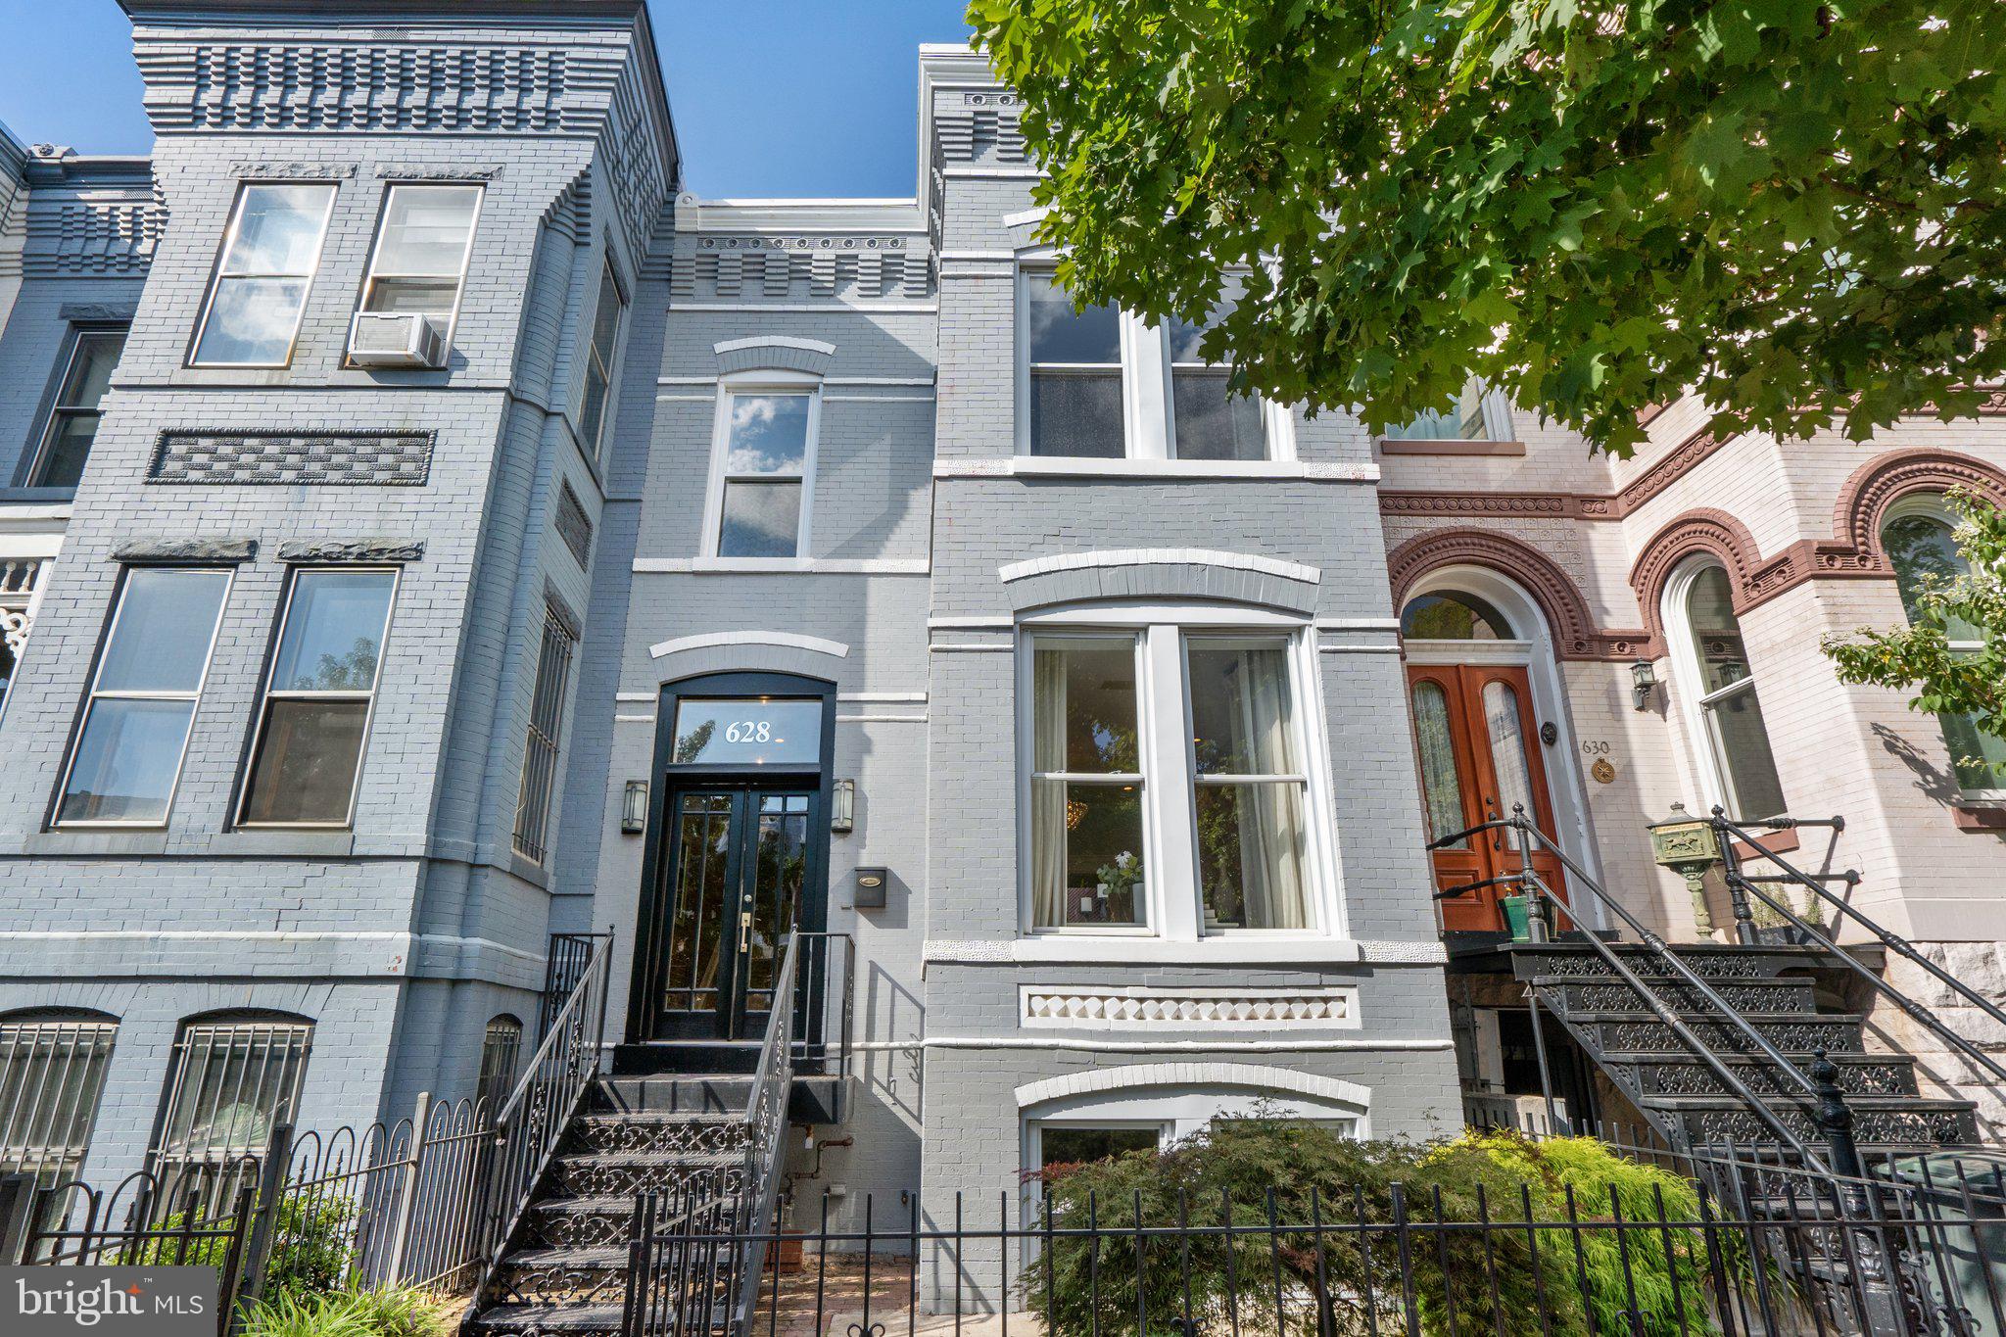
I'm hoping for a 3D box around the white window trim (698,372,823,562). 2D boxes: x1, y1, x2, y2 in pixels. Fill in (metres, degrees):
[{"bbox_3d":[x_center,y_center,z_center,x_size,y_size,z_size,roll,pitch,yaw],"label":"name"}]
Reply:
[{"bbox_3d":[-2.138,-1.825,8.019,0.967,1.847,0.140,0,-15,-1],"label":"white window trim"}]

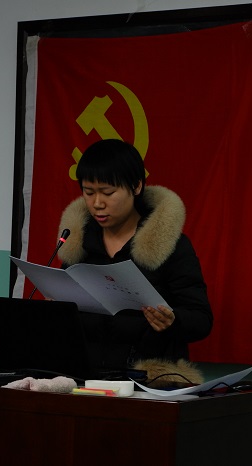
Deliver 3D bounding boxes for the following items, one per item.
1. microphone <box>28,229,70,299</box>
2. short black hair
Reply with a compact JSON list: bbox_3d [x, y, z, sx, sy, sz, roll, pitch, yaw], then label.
[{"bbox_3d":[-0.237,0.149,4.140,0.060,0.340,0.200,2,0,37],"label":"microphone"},{"bbox_3d":[-0.040,-0.183,4.280,0.190,0.190,0.225,2,15,34],"label":"short black hair"}]

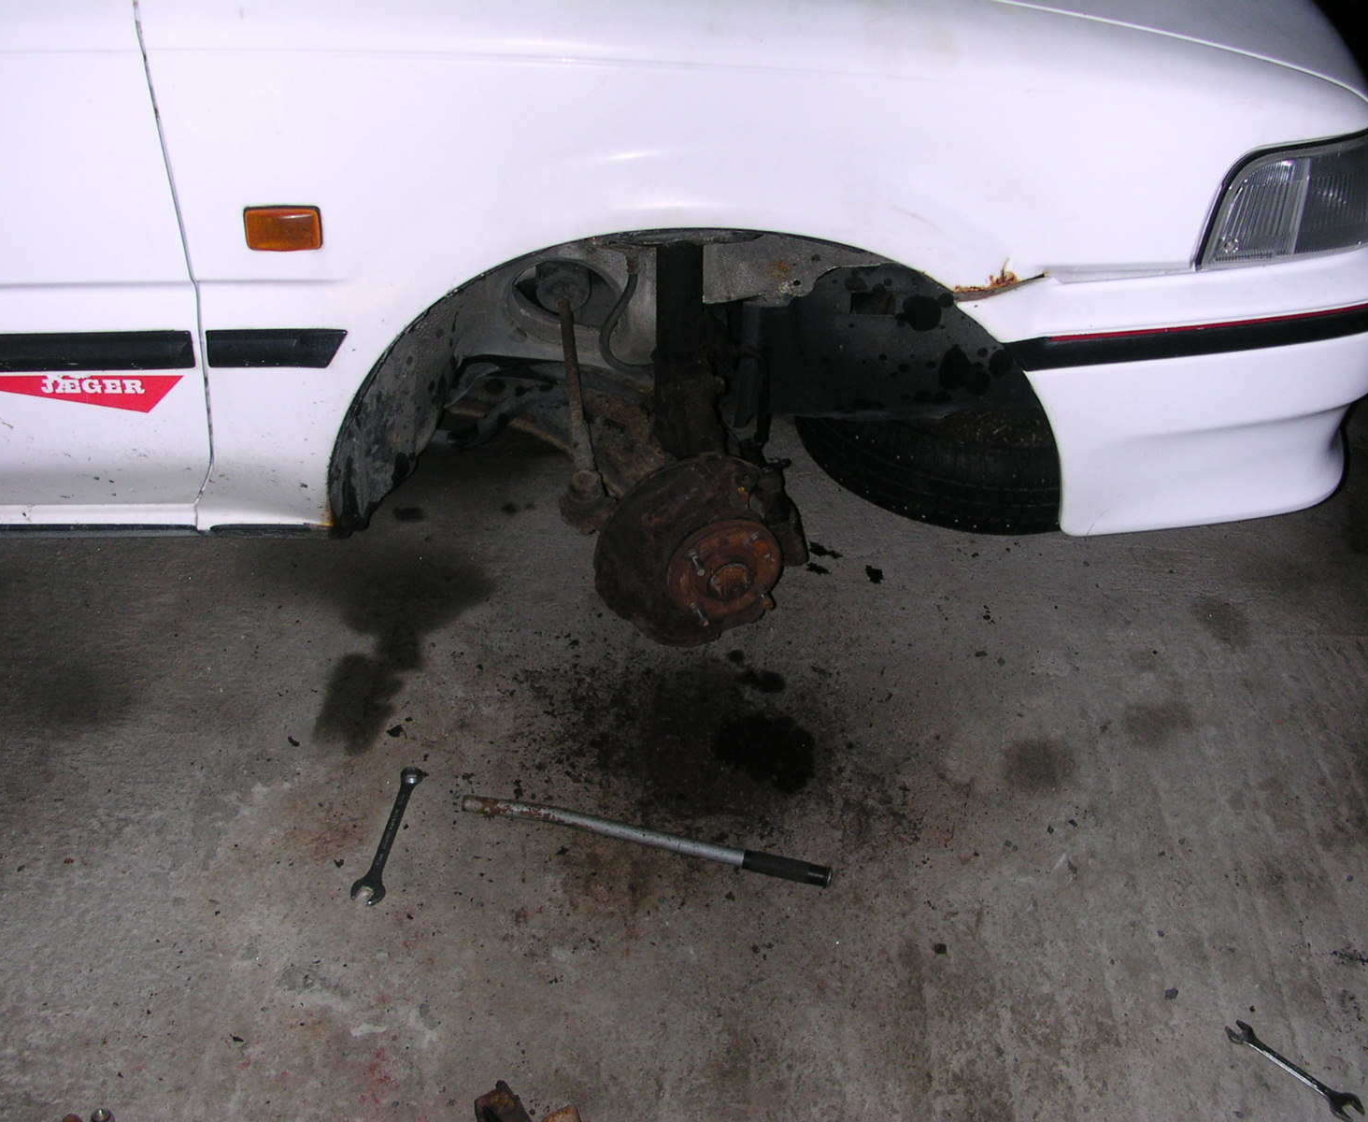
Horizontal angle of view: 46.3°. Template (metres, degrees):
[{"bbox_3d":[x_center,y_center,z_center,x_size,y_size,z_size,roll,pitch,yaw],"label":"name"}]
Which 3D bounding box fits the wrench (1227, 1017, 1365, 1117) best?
[{"bbox_3d":[0.601,0.501,1.576,0.032,0.009,0.145,-29,47,-32],"label":"wrench"}]

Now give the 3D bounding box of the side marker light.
[{"bbox_3d":[-0.349,-0.291,1.395,0.064,0.037,0.020,2,33,2],"label":"side marker light"}]

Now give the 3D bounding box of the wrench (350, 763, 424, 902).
[{"bbox_3d":[-0.335,0.309,1.817,0.037,0.014,0.207,4,38,6],"label":"wrench"}]

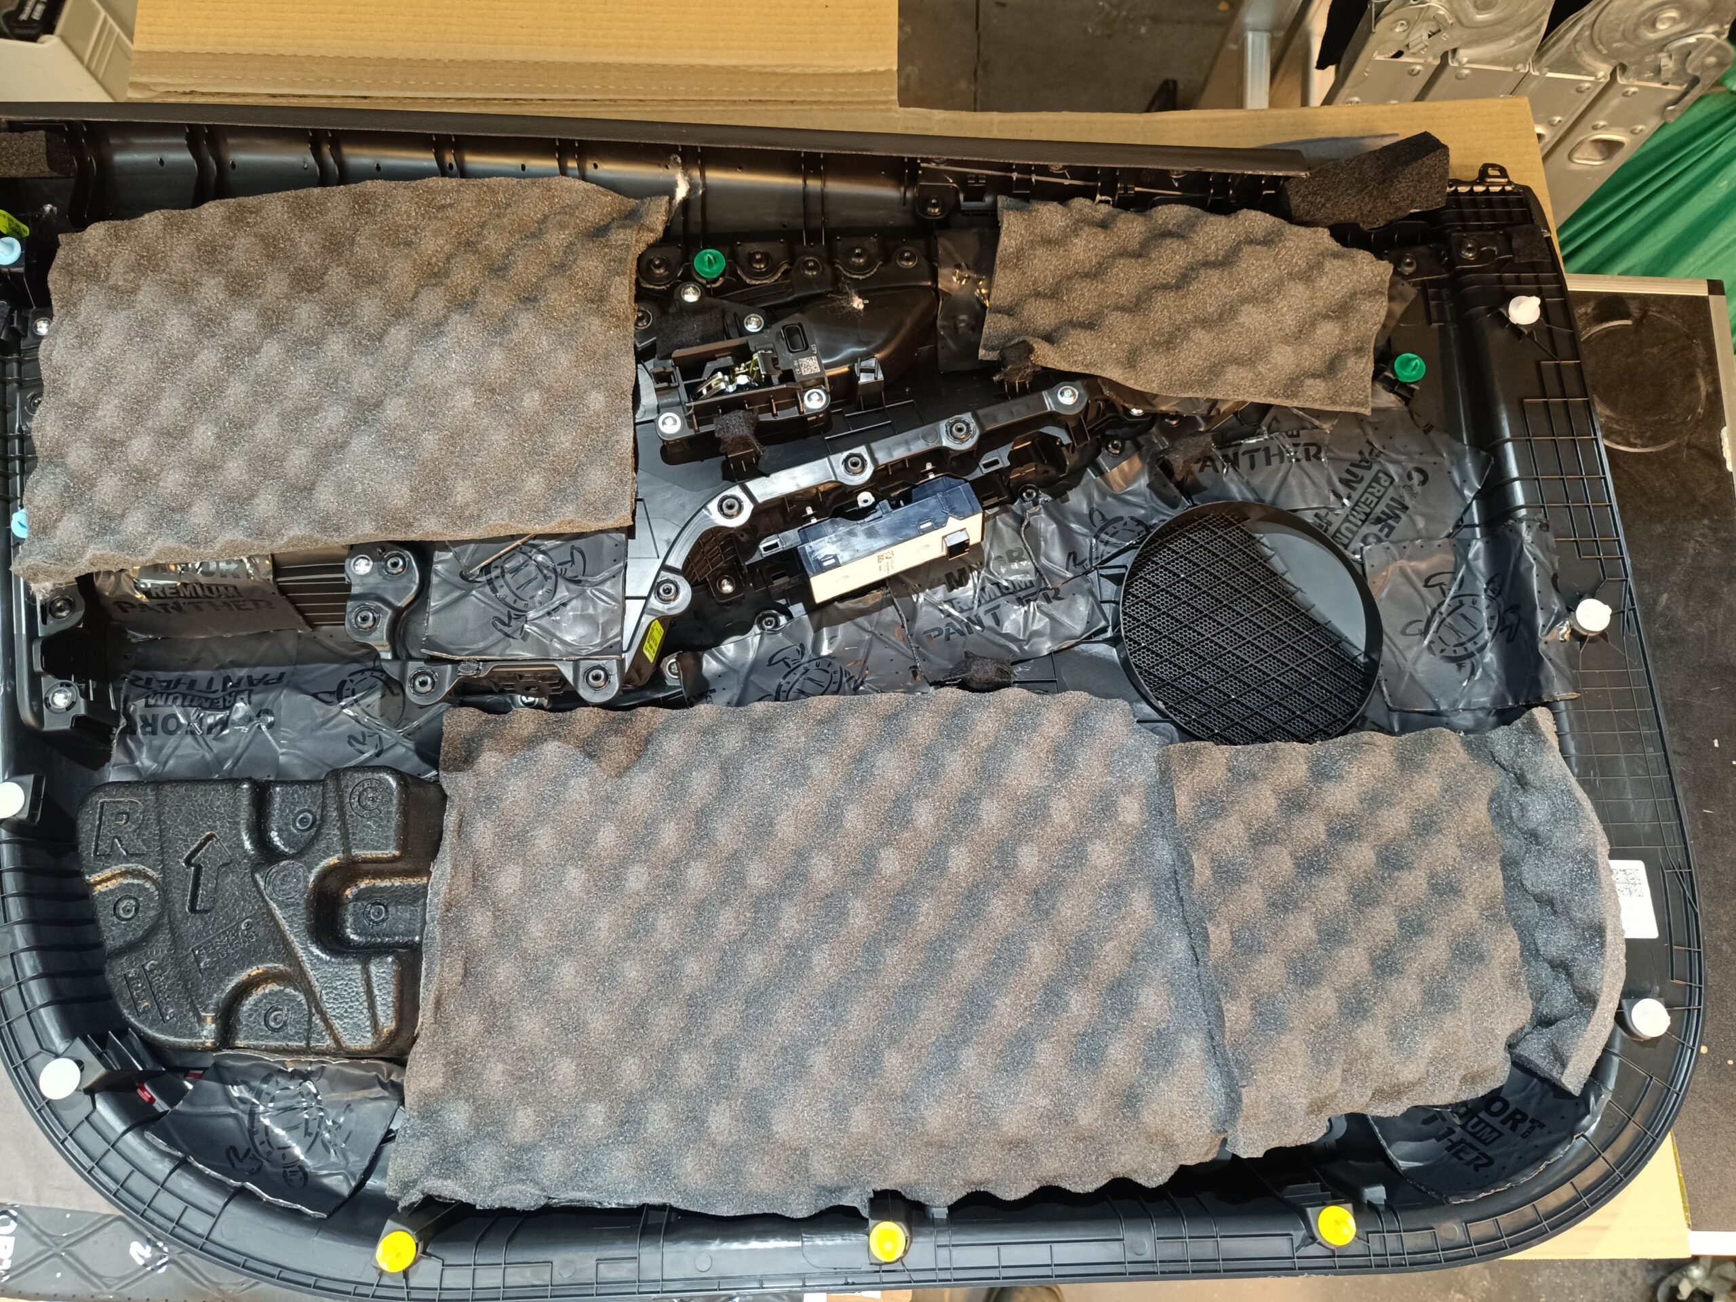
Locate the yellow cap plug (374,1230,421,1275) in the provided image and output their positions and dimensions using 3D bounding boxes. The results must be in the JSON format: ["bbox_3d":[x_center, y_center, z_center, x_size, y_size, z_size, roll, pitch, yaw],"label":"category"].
[{"bbox_3d":[-0.237,0.303,0.607,0.021,0.017,0.021,1,71,-3],"label":"yellow cap plug"}]

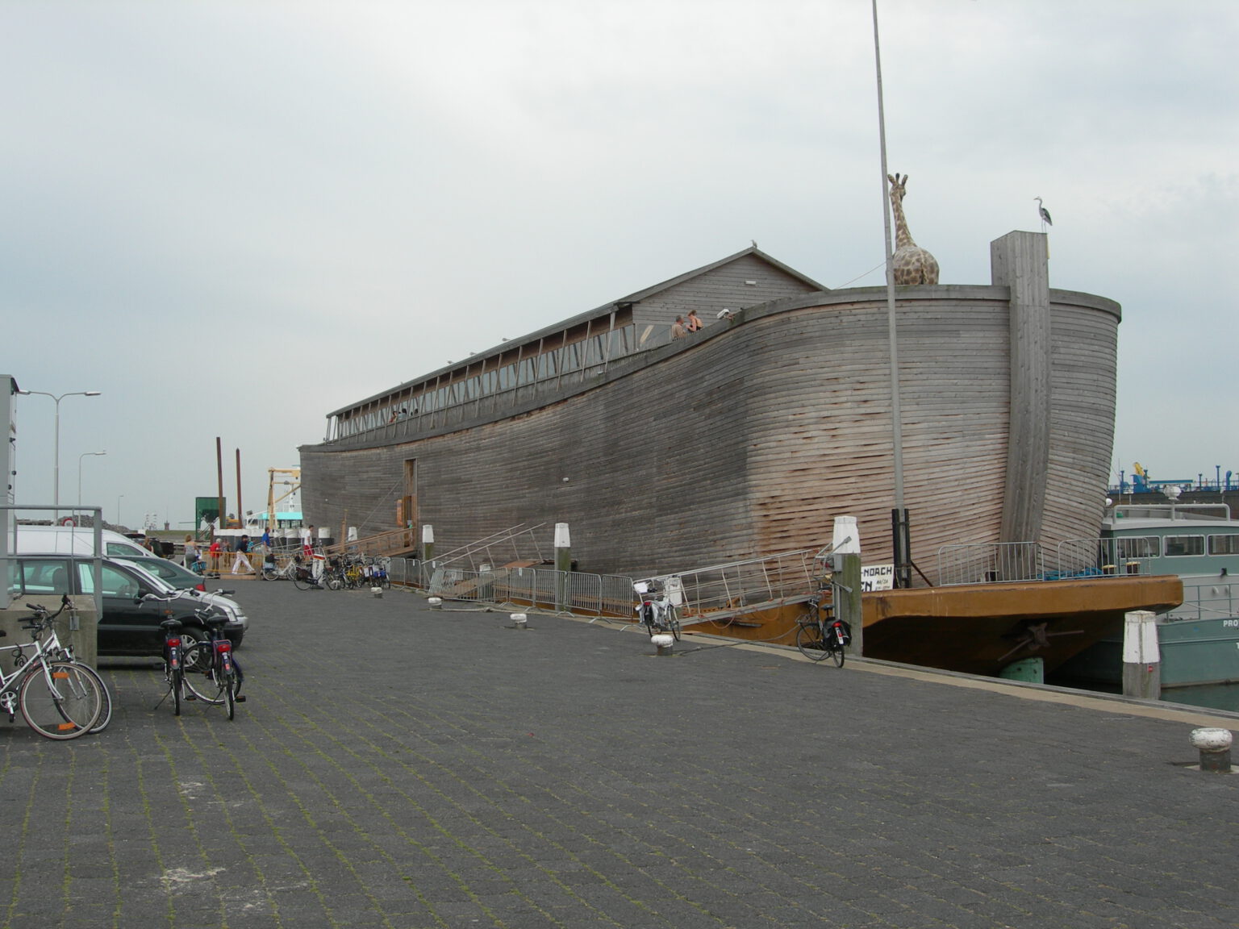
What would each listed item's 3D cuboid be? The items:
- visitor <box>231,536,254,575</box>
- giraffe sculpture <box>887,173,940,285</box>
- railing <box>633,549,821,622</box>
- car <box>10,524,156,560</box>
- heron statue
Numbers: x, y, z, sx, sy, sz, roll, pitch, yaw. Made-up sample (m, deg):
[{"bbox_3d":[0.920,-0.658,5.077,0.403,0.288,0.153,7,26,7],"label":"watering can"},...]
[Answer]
[{"bbox_3d":[-15.681,3.774,60.891,0.850,1.680,0.500,-1,-3,5],"label":"visitor"},{"bbox_3d":[7.673,-5.383,38.318,0.850,4.100,2.000,1,-3,-18],"label":"giraffe sculpture"},{"bbox_3d":[2.373,2.550,30.510,4.600,1.550,0.900,2,-3,-33],"label":"railing"},{"bbox_3d":[-10.689,2.175,27.929,4.750,1.980,1.900,0,-3,-8],"label":"car"},{"bbox_3d":[10.589,-6.242,36.659,0.450,0.900,0.220,-1,-3,7],"label":"heron statue"}]

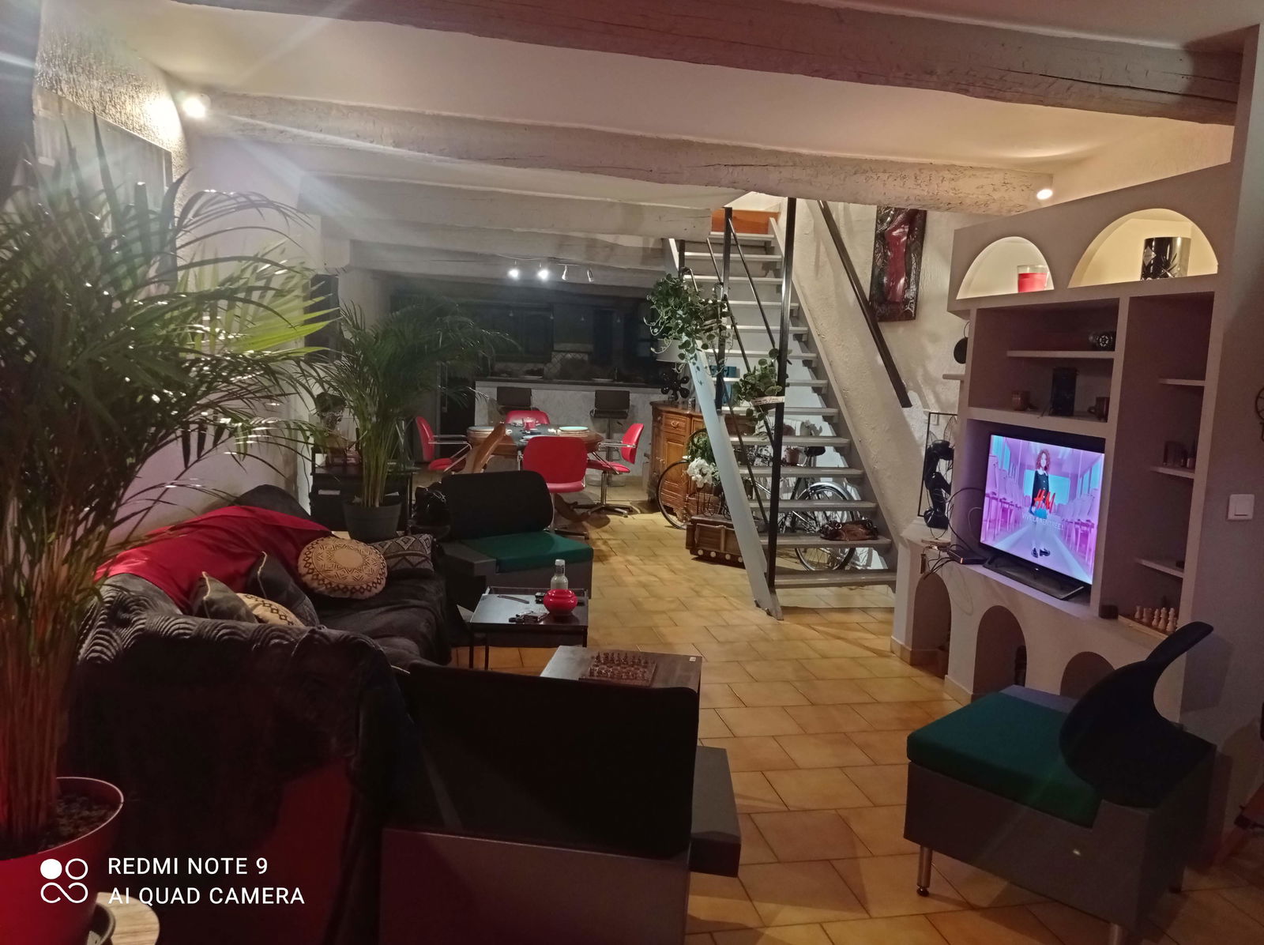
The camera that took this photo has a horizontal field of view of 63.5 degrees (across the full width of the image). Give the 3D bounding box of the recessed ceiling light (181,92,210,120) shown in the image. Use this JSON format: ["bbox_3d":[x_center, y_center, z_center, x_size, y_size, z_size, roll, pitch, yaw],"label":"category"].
[{"bbox_3d":[-1.724,-1.445,4.030,0.100,0.095,0.100,5,7,24],"label":"recessed ceiling light"}]

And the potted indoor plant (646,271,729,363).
[{"bbox_3d":[0.438,-1.211,7.927,0.620,0.700,0.550,1,7,-11],"label":"potted indoor plant"}]

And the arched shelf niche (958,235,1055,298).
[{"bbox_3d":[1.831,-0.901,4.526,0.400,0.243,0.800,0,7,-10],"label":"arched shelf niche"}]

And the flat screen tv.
[{"bbox_3d":[1.840,0.148,4.570,0.080,0.570,0.955,1,7,-9],"label":"flat screen tv"}]

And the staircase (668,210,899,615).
[{"bbox_3d":[1.034,-0.665,7.600,0.860,2.750,3.200,1,7,-11],"label":"staircase"}]

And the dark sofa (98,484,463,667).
[{"bbox_3d":[-1.218,0.645,4.014,0.960,0.880,2.500,1,7,-9],"label":"dark sofa"}]

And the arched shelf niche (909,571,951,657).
[{"bbox_3d":[1.663,0.771,5.181,0.330,0.530,0.380,1,7,-11],"label":"arched shelf niche"}]

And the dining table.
[{"bbox_3d":[-0.952,0.009,9.872,1.270,0.740,2.200,0,7,-10],"label":"dining table"}]

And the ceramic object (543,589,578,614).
[{"bbox_3d":[-0.299,0.538,4.251,0.145,0.090,0.145,1,7,-4],"label":"ceramic object"}]

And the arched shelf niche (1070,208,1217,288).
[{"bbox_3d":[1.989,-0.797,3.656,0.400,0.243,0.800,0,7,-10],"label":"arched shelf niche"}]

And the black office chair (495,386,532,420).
[{"bbox_3d":[-1.301,-0.405,11.402,0.440,1.070,0.460,2,7,-1],"label":"black office chair"}]

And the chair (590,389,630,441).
[{"bbox_3d":[-0.261,-0.392,11.883,0.450,1.110,0.480,0,7,-10],"label":"chair"}]

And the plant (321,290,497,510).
[{"bbox_3d":[-1.298,-0.314,5.900,1.000,1.420,1.050,1,7,-11],"label":"plant"}]

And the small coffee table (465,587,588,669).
[{"bbox_3d":[-0.424,0.791,4.340,0.465,0.500,0.510,1,7,-4],"label":"small coffee table"}]

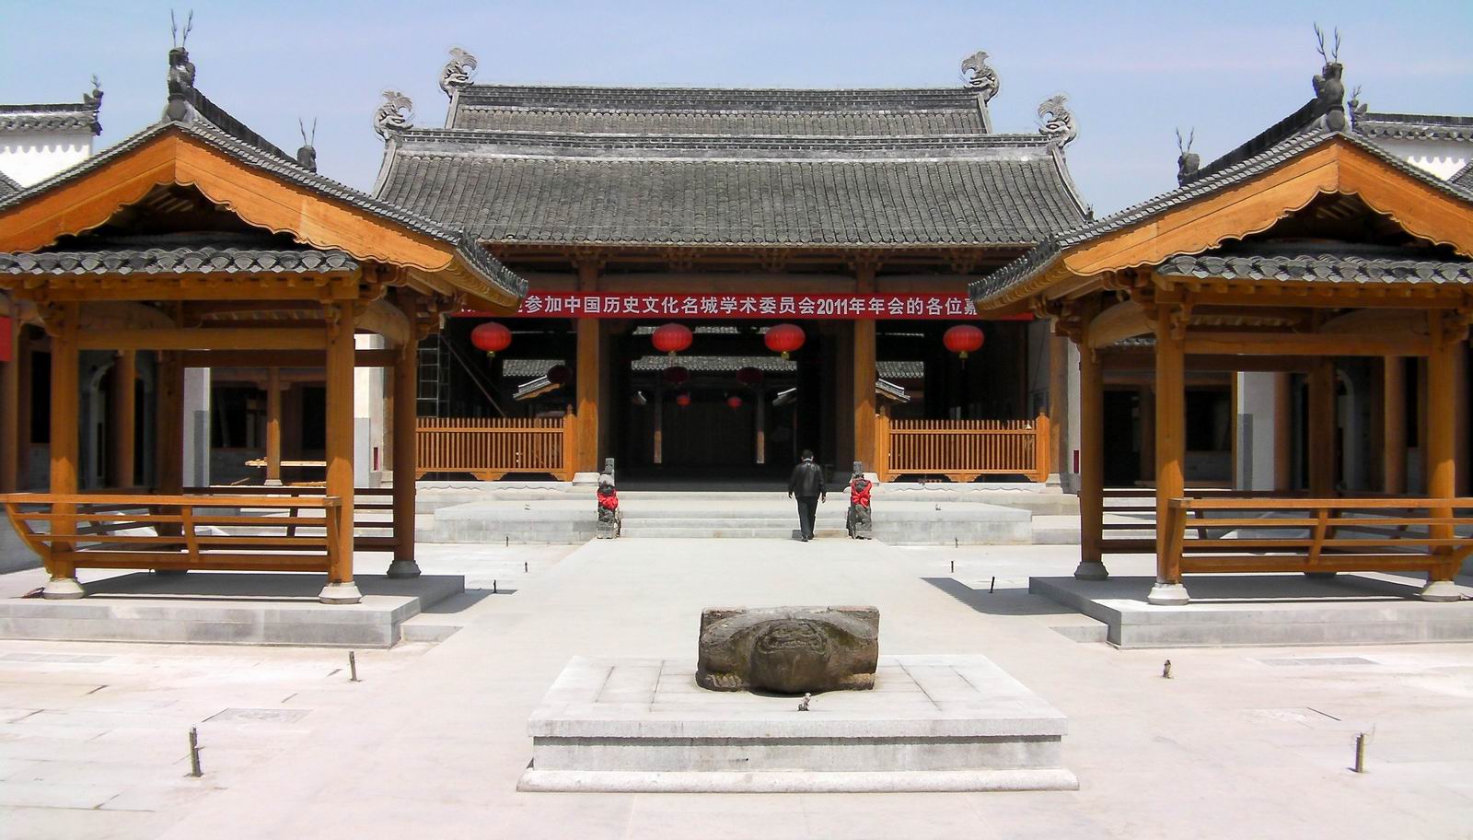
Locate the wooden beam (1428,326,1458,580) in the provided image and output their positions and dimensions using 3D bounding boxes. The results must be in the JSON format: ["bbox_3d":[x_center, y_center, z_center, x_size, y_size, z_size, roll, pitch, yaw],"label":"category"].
[{"bbox_3d":[6.672,0.245,15.280,0.245,2.580,0.245,0,-1,-1],"label":"wooden beam"}]

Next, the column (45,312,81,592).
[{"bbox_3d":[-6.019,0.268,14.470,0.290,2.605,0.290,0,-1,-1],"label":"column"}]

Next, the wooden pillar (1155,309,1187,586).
[{"bbox_3d":[3.800,0.227,14.150,0.260,2.460,0.260,0,-1,-1],"label":"wooden pillar"}]

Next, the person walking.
[{"bbox_3d":[1.320,1.424,30.400,0.660,1.690,0.420,0,-1,-1],"label":"person walking"}]

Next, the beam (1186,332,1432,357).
[{"bbox_3d":[5.093,-0.671,14.400,2.200,0.195,0.140,0,-1,-1],"label":"beam"}]

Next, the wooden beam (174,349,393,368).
[{"bbox_3d":[-4.822,-0.657,17.350,2.300,0.195,0.140,0,-1,-1],"label":"wooden beam"}]

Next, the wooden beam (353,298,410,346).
[{"bbox_3d":[-3.540,-1.002,15.850,0.180,0.380,2.650,0,-1,-1],"label":"wooden beam"}]

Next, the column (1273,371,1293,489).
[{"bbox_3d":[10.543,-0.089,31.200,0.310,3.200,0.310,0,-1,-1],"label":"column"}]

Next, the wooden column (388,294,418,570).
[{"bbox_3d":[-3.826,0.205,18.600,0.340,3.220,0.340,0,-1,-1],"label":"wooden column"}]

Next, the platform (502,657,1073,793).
[{"bbox_3d":[0.290,1.643,9.070,2.670,0.320,2.670,0,-1,0],"label":"platform"}]

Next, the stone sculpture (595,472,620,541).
[{"bbox_3d":[-2.519,1.687,31.600,0.510,1.280,0.600,0,-1,-1],"label":"stone sculpture"}]

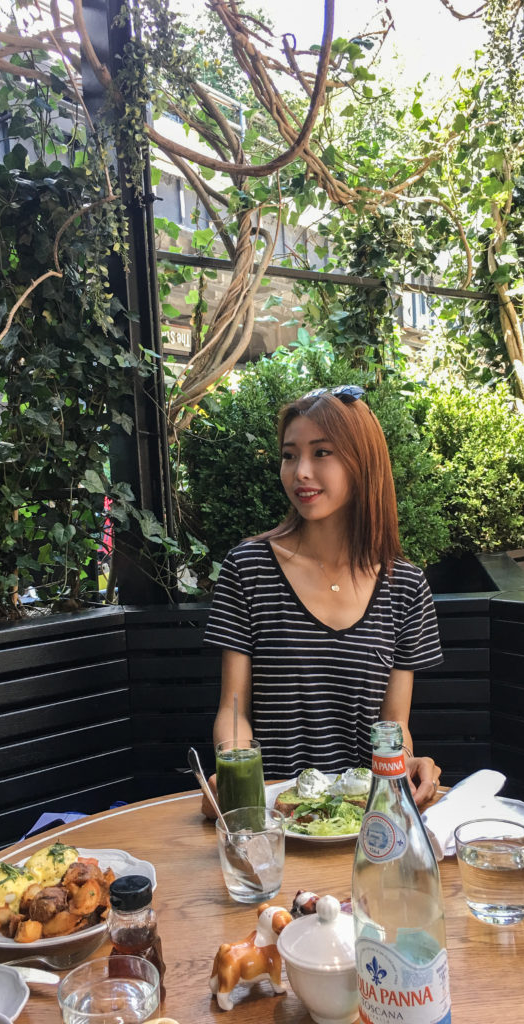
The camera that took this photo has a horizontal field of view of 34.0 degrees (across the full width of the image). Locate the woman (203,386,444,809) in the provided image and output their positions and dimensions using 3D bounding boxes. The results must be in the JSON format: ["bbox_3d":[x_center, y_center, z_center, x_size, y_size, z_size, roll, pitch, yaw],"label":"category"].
[{"bbox_3d":[0.111,0.450,1.359,0.450,1.290,0.640,-3,2,3],"label":"woman"}]

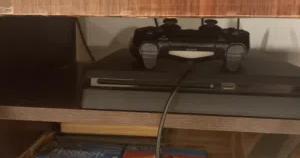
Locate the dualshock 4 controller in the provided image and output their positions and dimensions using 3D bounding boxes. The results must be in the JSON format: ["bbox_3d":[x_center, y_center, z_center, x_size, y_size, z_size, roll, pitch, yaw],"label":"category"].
[{"bbox_3d":[0.056,-0.047,0.387,0.161,0.055,0.100,2,12,6],"label":"dualshock 4 controller"}]

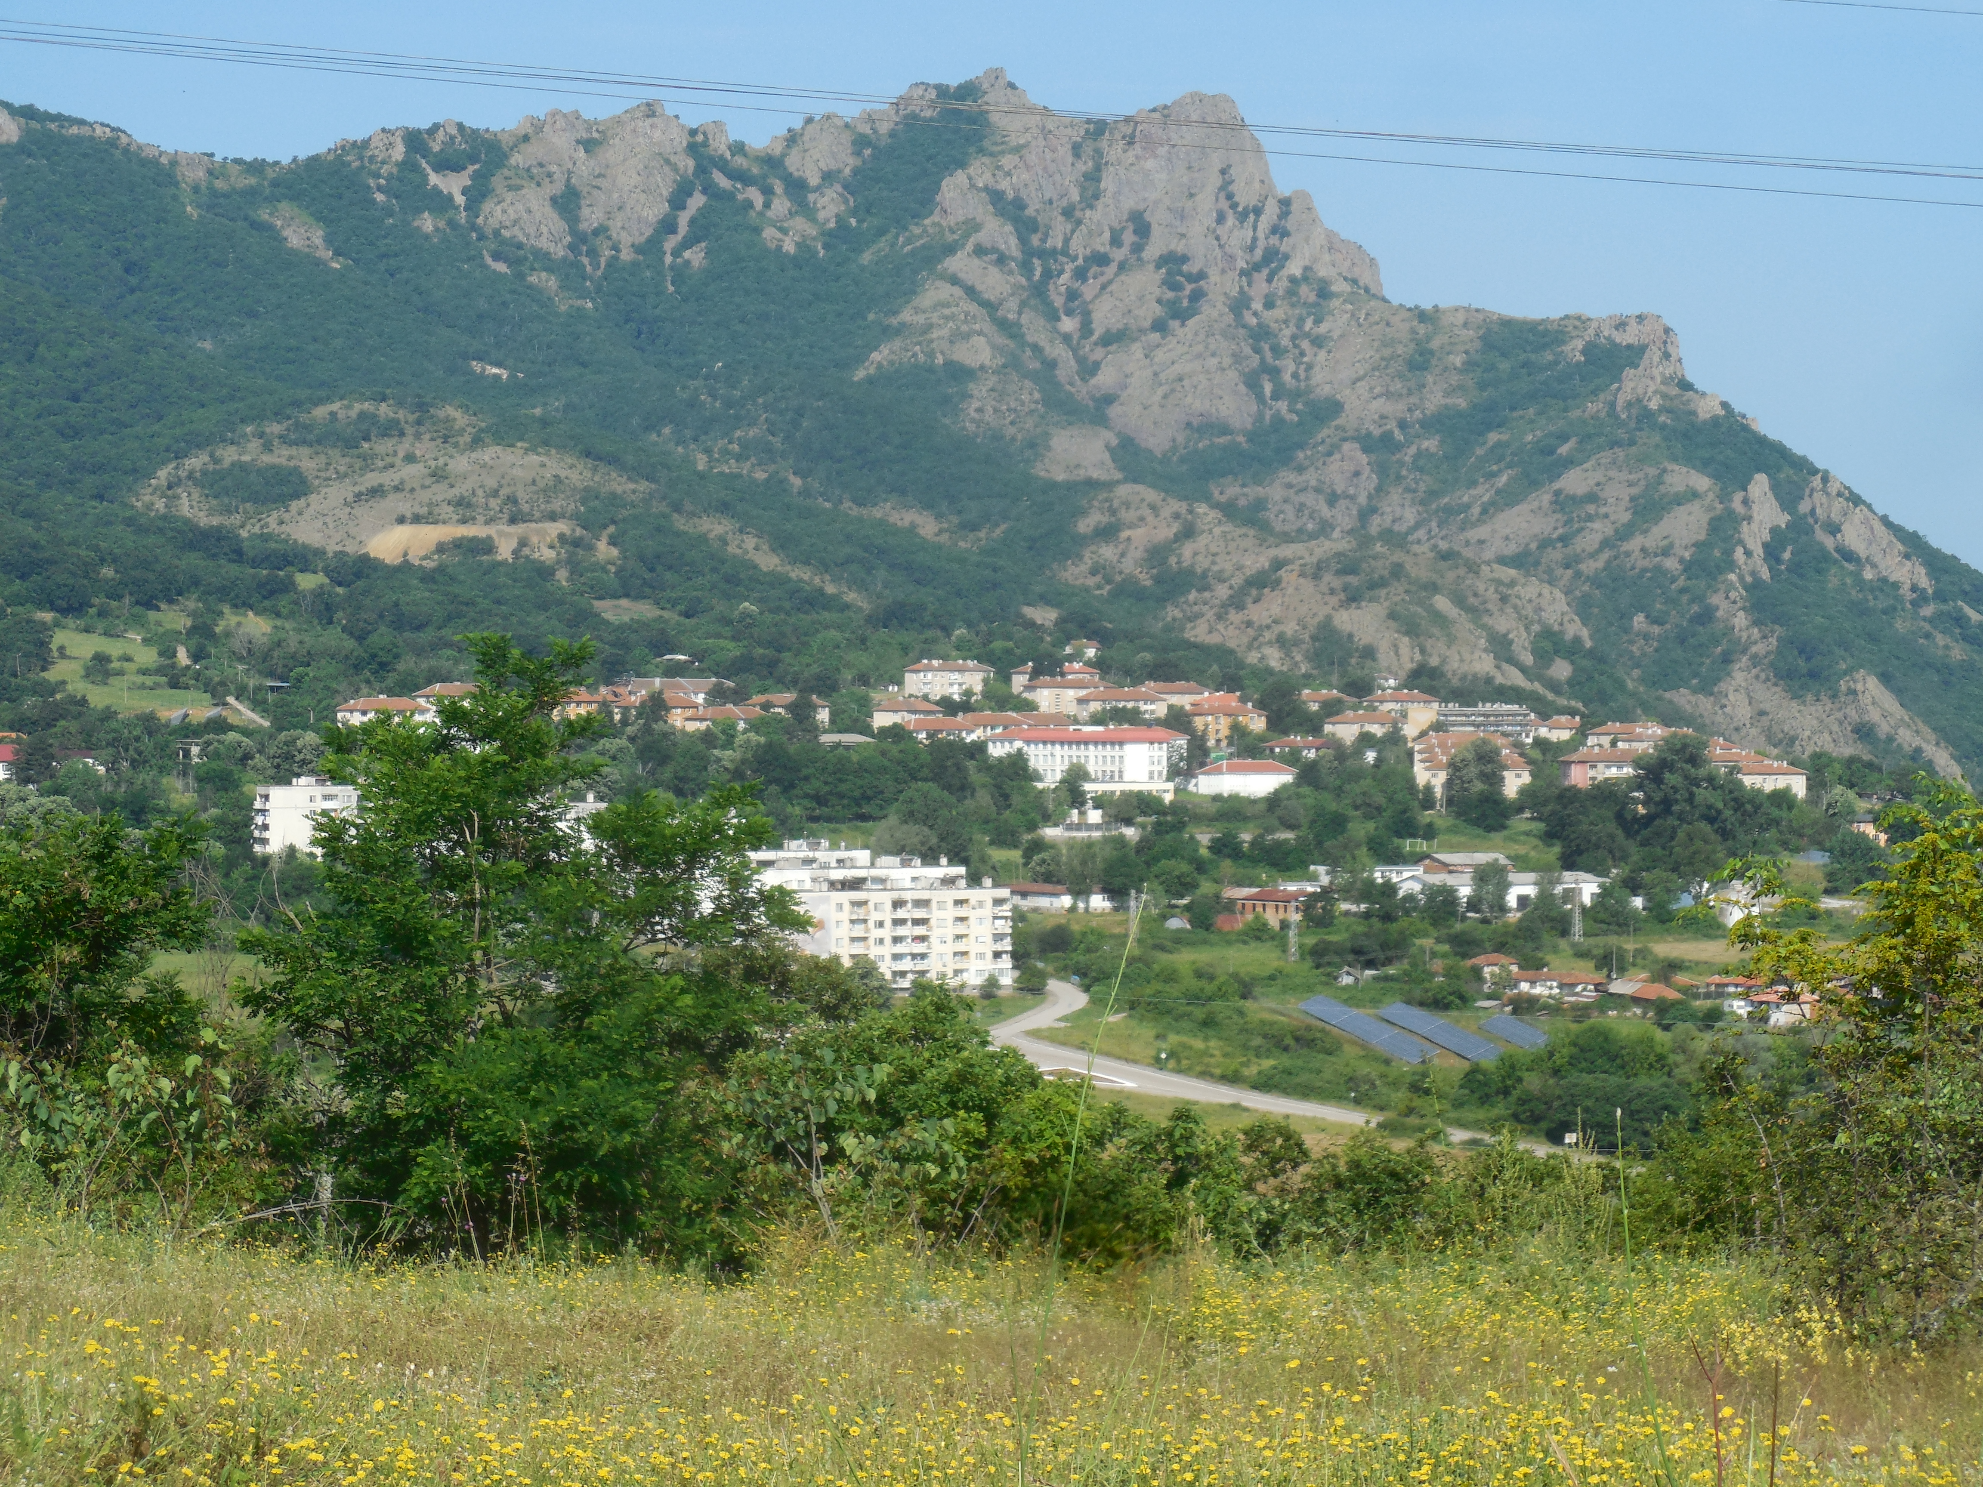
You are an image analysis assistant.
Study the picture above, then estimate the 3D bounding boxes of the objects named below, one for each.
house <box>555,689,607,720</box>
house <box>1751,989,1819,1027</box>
[{"bbox_3d":[-116.600,-10.800,1530.000,13.500,9.300,10.000,0,0,-14],"label":"house"},{"bbox_3d":[151.100,50.400,1025.000,12.000,7.400,8.800,0,0,17],"label":"house"}]

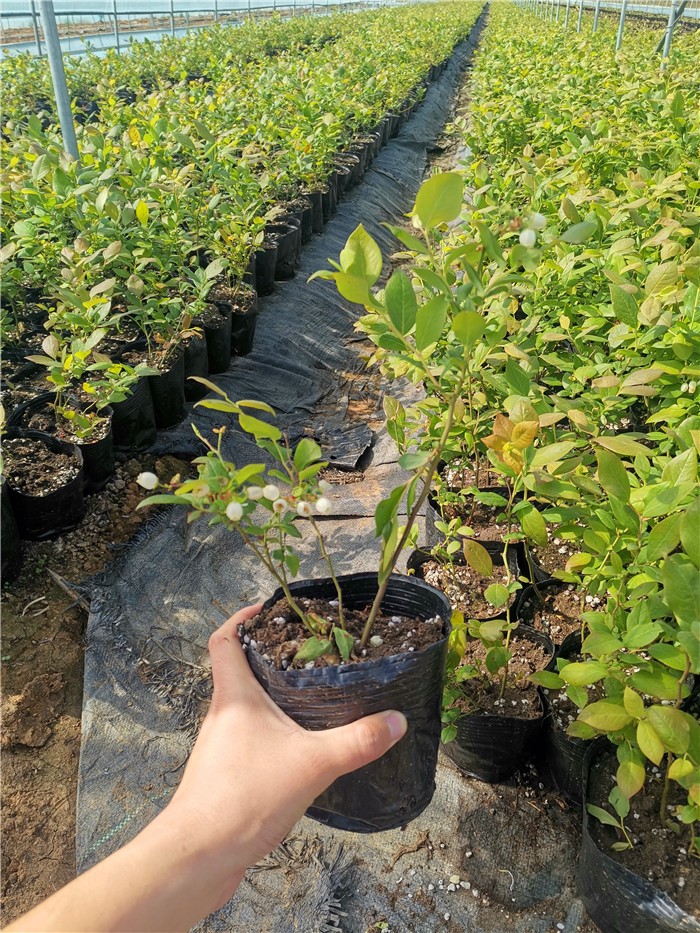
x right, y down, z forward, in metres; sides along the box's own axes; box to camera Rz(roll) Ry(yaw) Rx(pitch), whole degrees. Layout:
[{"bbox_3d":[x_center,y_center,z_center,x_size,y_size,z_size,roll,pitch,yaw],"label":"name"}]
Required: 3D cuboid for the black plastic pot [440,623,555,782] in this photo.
[{"bbox_3d":[0.162,0.274,0.810,0.126,0.125,0.126,1,34,0],"label":"black plastic pot"}]

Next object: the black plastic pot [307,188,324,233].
[{"bbox_3d":[-0.172,-0.978,2.662,0.130,0.138,0.130,1,34,0],"label":"black plastic pot"}]

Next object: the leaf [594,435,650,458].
[{"bbox_3d":[0.280,-0.020,0.719,0.061,0.010,0.023,22,47,26],"label":"leaf"}]

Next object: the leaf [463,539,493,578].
[{"bbox_3d":[0.137,0.099,0.750,0.023,0.010,0.050,-34,71,-2],"label":"leaf"}]

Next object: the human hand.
[{"bbox_3d":[-0.032,0.158,0.406,0.124,0.102,0.178,1,34,0],"label":"human hand"}]

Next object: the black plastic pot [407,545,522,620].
[{"bbox_3d":[0.142,0.200,0.915,0.136,0.132,0.136,1,34,0],"label":"black plastic pot"}]

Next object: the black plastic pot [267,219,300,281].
[{"bbox_3d":[-0.205,-0.673,2.204,0.119,0.140,0.119,0,34,0],"label":"black plastic pot"}]

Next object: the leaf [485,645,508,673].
[{"bbox_3d":[0.162,0.211,0.757,0.021,0.010,0.031,38,78,22],"label":"leaf"}]

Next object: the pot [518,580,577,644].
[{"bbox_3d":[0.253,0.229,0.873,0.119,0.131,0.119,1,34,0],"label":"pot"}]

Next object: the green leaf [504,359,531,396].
[{"bbox_3d":[0.217,-0.116,0.904,0.023,0.010,0.060,-27,76,5],"label":"green leaf"}]

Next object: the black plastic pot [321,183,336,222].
[{"bbox_3d":[-0.132,-1.058,2.781,0.130,0.139,0.130,1,34,0],"label":"black plastic pot"}]

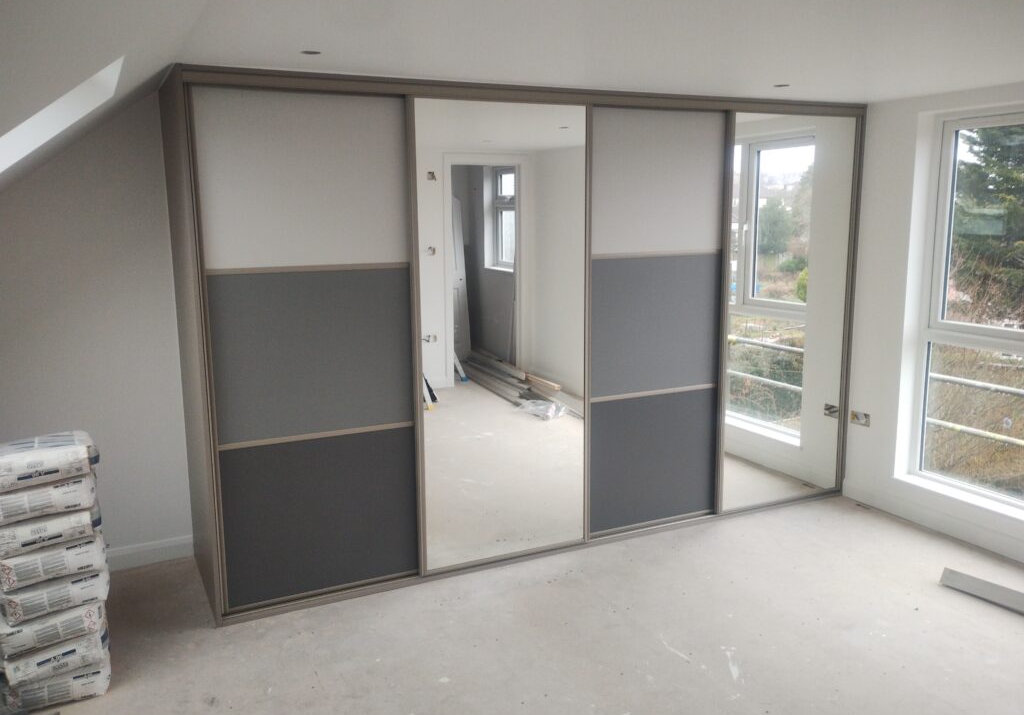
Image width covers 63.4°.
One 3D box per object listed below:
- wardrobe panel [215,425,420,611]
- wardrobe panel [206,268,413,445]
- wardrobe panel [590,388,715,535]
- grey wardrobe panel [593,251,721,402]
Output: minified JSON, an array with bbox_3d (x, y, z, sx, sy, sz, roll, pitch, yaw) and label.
[{"bbox_3d":[-0.819,0.684,3.646,0.844,0.686,0.030,-5,11,-25],"label":"wardrobe panel"},{"bbox_3d":[-0.828,-0.019,3.523,0.844,0.694,0.030,-5,11,-25],"label":"wardrobe panel"},{"bbox_3d":[0.750,0.536,4.381,0.784,0.686,0.030,-5,11,-25],"label":"wardrobe panel"},{"bbox_3d":[0.742,-0.167,4.258,0.784,0.694,0.030,-5,11,-25],"label":"grey wardrobe panel"}]

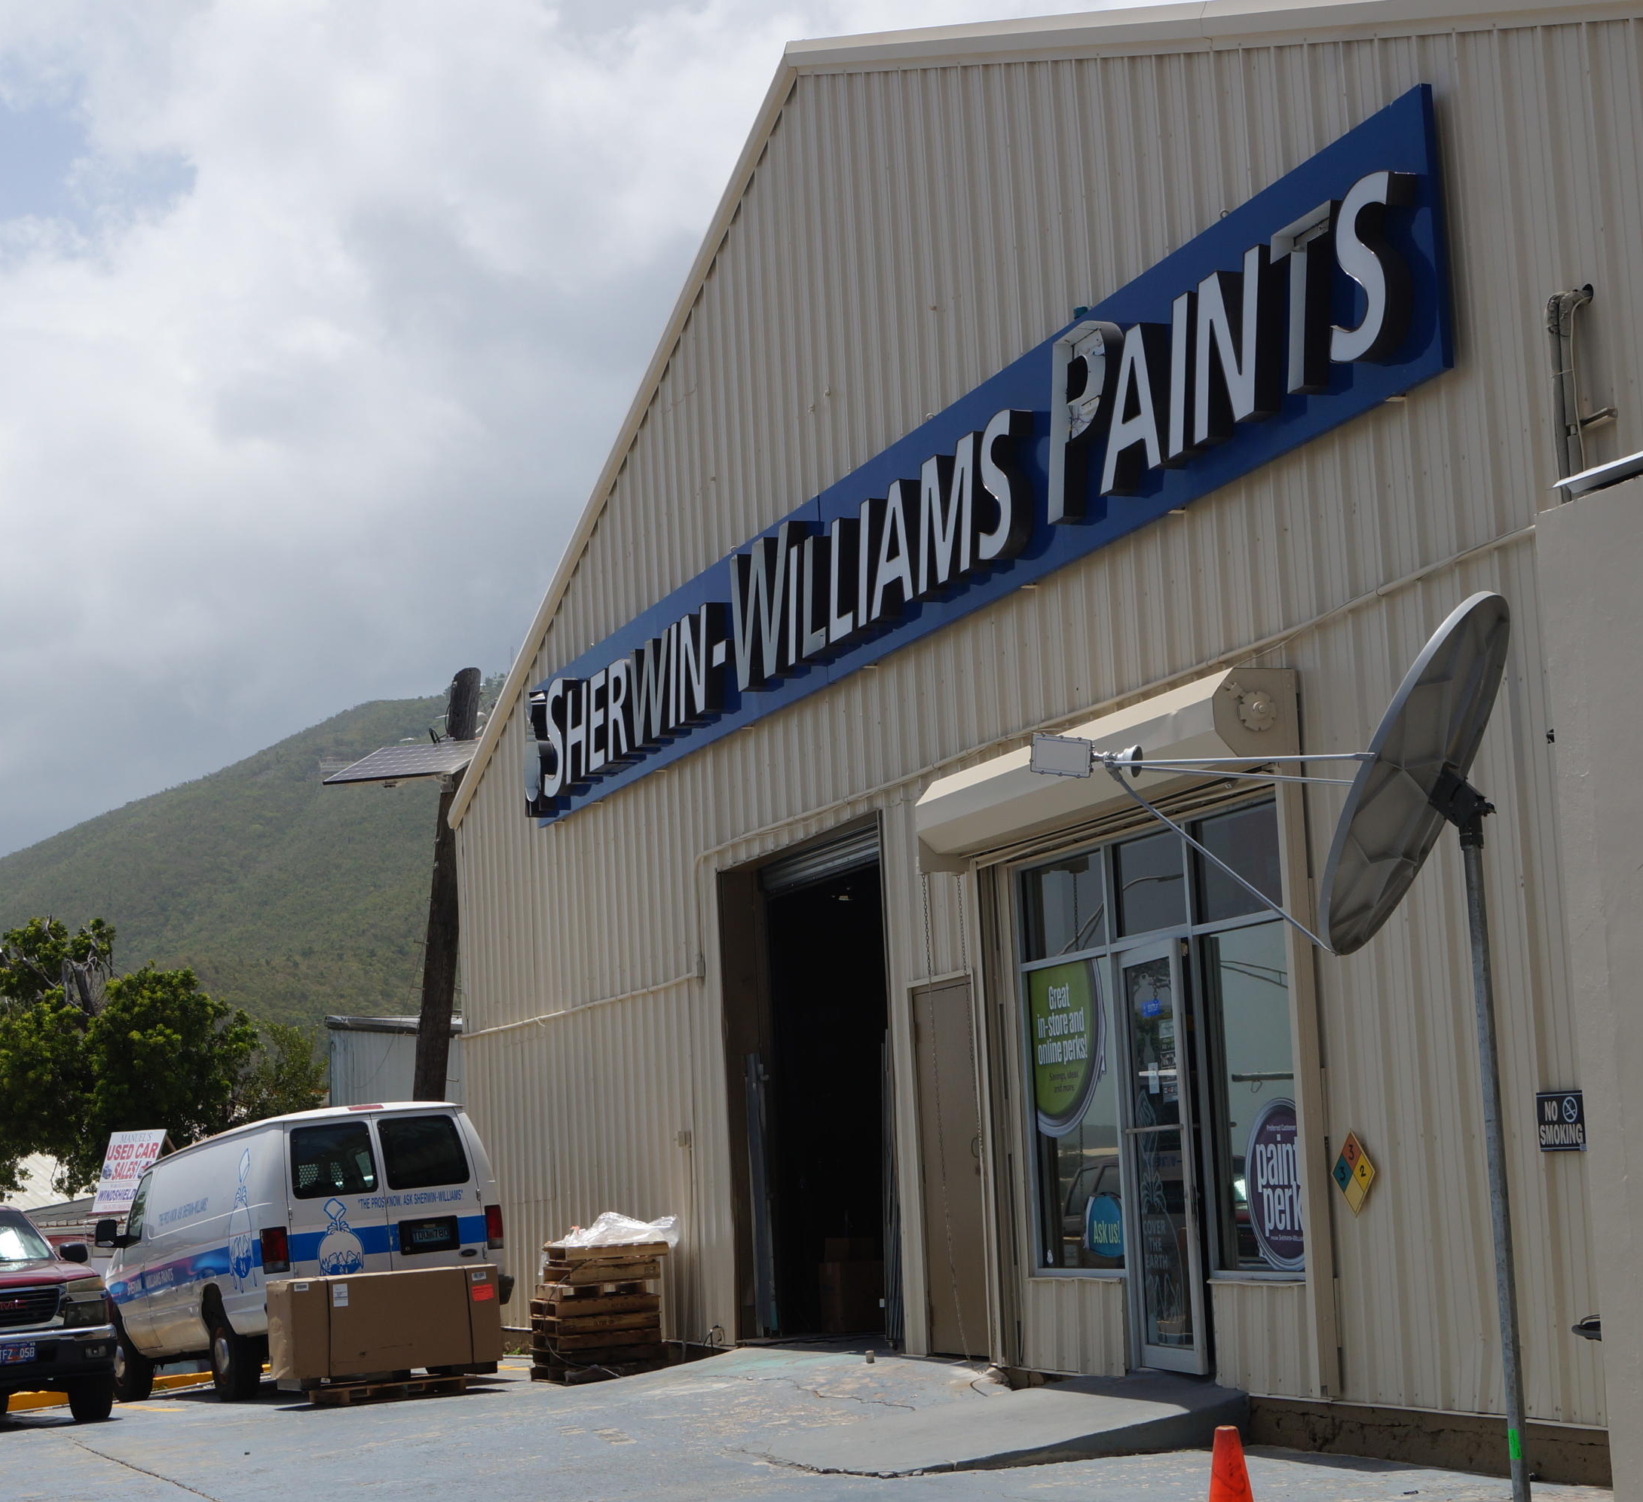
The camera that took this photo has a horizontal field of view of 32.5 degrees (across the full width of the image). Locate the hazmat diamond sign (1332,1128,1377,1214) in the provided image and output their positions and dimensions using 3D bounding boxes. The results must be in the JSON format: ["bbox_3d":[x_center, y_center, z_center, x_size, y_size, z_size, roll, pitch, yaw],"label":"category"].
[{"bbox_3d":[2.375,1.878,12.569,0.012,0.375,0.375,0,-9,-21],"label":"hazmat diamond sign"}]

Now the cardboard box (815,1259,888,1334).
[{"bbox_3d":[0.280,4.062,21.112,0.500,0.530,0.340,3,-10,-32],"label":"cardboard box"}]

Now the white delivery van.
[{"bbox_3d":[-4.462,4.236,23.447,2.080,2.110,5.550,0,-11,-27],"label":"white delivery van"}]

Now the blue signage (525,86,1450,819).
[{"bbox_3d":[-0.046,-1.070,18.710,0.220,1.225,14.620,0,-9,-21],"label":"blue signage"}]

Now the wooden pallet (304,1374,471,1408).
[{"bbox_3d":[-3.187,4.550,20.066,1.080,0.130,1.100,-2,-10,-21],"label":"wooden pallet"}]

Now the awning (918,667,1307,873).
[{"bbox_3d":[1.382,0.115,14.658,0.460,0.430,3.600,0,-9,-21],"label":"awning"}]

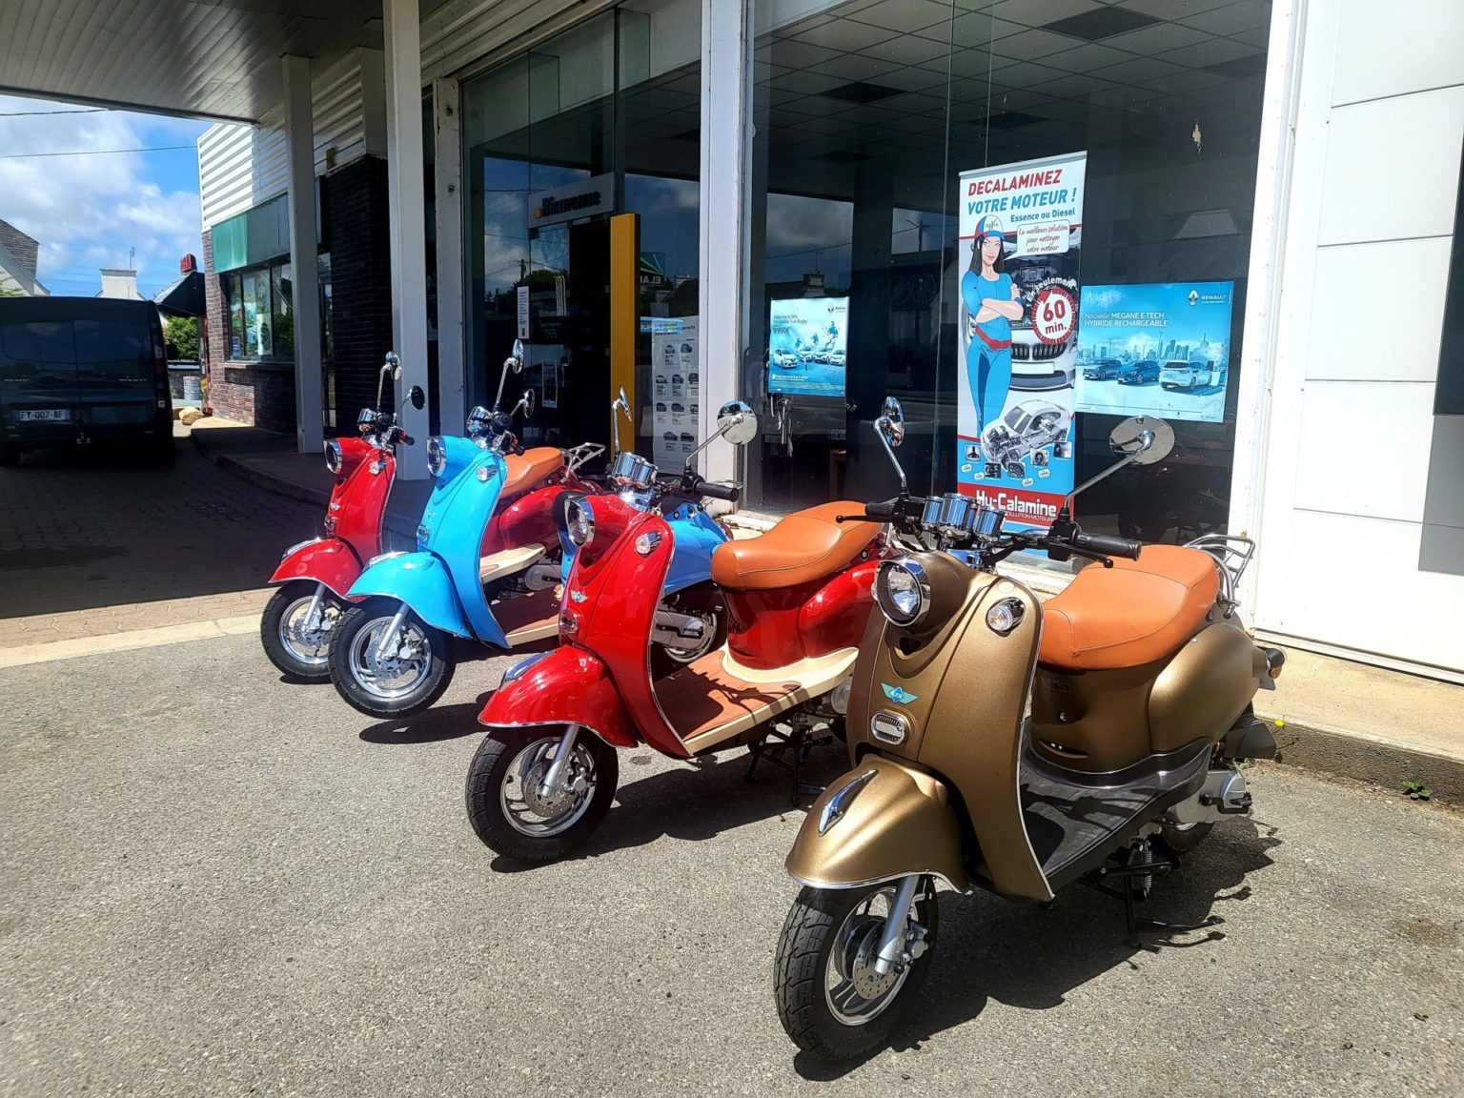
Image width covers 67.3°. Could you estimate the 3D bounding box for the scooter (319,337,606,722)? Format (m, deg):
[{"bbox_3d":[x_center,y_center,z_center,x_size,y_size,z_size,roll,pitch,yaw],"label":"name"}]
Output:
[{"bbox_3d":[-0.596,-0.044,4.250,1.700,1.260,0.720,-5,18,-33],"label":"scooter"}]

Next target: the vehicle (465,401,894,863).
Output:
[{"bbox_3d":[0.061,0.150,3.208,1.700,1.230,0.720,-6,13,-37],"label":"vehicle"}]

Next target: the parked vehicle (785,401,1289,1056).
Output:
[{"bbox_3d":[0.759,0.292,2.419,1.700,1.230,0.720,-7,13,-39],"label":"parked vehicle"}]

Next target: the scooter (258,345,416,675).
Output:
[{"bbox_3d":[-1.173,-0.179,4.774,1.713,1.317,0.713,-7,12,-40],"label":"scooter"}]

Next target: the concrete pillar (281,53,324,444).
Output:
[{"bbox_3d":[-5.225,-3.509,13.393,0.240,4.655,0.240,-5,11,-35],"label":"concrete pillar"}]

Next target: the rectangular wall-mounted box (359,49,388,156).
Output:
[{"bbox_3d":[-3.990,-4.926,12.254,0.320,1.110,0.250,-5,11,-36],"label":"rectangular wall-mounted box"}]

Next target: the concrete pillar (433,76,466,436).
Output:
[{"bbox_3d":[-3.055,-2.946,11.883,0.220,4.058,0.170,-5,11,-35],"label":"concrete pillar"}]

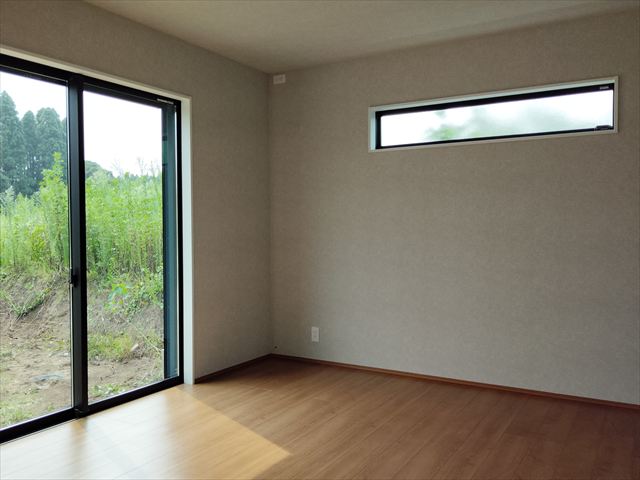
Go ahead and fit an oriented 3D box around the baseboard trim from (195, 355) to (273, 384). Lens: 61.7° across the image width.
[{"bbox_3d":[-0.651,0.988,4.167,0.015,0.040,0.910,1,2,31],"label":"baseboard trim"}]

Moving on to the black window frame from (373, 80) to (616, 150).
[{"bbox_3d":[1.099,-0.823,3.664,1.610,0.295,0.080,1,2,31],"label":"black window frame"}]

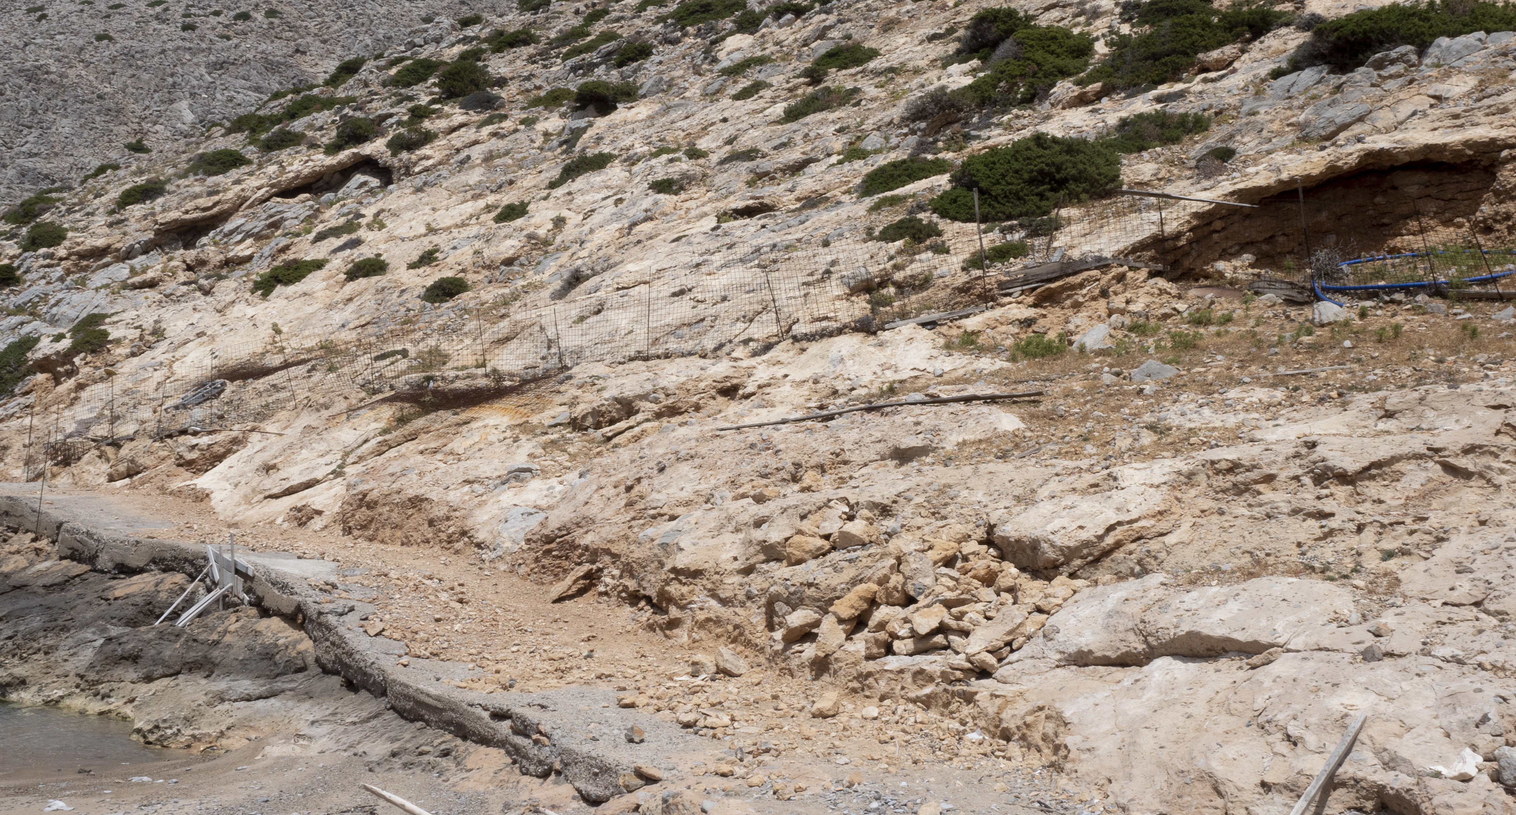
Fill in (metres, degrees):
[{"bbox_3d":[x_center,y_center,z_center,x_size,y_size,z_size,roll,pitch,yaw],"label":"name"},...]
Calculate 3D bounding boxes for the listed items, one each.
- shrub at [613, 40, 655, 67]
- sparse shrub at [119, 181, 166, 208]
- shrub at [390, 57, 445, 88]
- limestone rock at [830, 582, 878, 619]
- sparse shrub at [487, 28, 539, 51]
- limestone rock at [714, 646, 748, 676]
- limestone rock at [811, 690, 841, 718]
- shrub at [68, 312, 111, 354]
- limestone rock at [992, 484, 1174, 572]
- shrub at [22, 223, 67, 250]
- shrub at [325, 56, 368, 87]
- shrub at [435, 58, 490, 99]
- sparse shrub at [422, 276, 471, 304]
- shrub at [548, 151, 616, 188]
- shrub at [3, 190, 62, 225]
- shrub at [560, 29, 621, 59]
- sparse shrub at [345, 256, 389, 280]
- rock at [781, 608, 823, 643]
[{"bbox_3d":[-4.098,-11.725,58.000,1.293,0.814,1.164,0,-2,0],"label":"shrub"},{"bbox_3d":[-17.578,-6.068,50.000,1.344,0.732,1.210,0,-2,0],"label":"sparse shrub"},{"bbox_3d":[-10.885,-10.696,56.000,1.742,0.984,1.393,0,-3,0],"label":"shrub"},{"bbox_3d":[0.686,1.397,12.600,0.331,0.254,0.281,0,-2,0],"label":"limestone rock"},{"bbox_3d":[-8.097,-12.176,58.000,1.647,0.784,1.318,0,-3,0],"label":"sparse shrub"},{"bbox_3d":[-0.192,1.827,12.600,0.248,0.200,0.211,0,-2,0],"label":"limestone rock"},{"bbox_3d":[0.362,1.589,9.400,0.165,0.135,0.140,0,-1,0],"label":"limestone rock"},{"bbox_3d":[-14.884,-1.661,39.000,0.949,0.923,0.759,0,-3,0],"label":"shrub"},{"bbox_3d":[2.204,0.817,11.900,1.200,0.500,0.850,0,-1,0],"label":"limestone rock"},{"bbox_3d":[-18.330,-4.396,45.000,1.180,0.657,1.034,0,-1,0],"label":"shrub"},{"bbox_3d":[-16.493,-13.417,70.000,1.700,1.150,1.500,0,-1,0],"label":"shrub"},{"bbox_3d":[-9.615,-10.713,57.000,1.720,1.217,1.548,0,-2,0],"label":"shrub"},{"bbox_3d":[-4.998,-1.874,28.000,0.770,0.420,0.650,0,-1,0],"label":"sparse shrub"},{"bbox_3d":[-3.313,-4.484,33.000,1.255,0.622,1.100,0,-1,0],"label":"shrub"},{"bbox_3d":[-21.947,-6.056,53.000,1.792,1.039,1.433,0,-3,0],"label":"shrub"},{"bbox_3d":[-4.750,-10.361,50.000,1.700,0.800,1.300,0,-1,0],"label":"shrub"},{"bbox_3d":[-7.139,-2.542,32.000,0.776,0.389,0.680,0,-1,0],"label":"sparse shrub"},{"bbox_3d":[0.302,1.480,11.900,0.280,0.210,0.230,0,-1,0],"label":"rock"}]

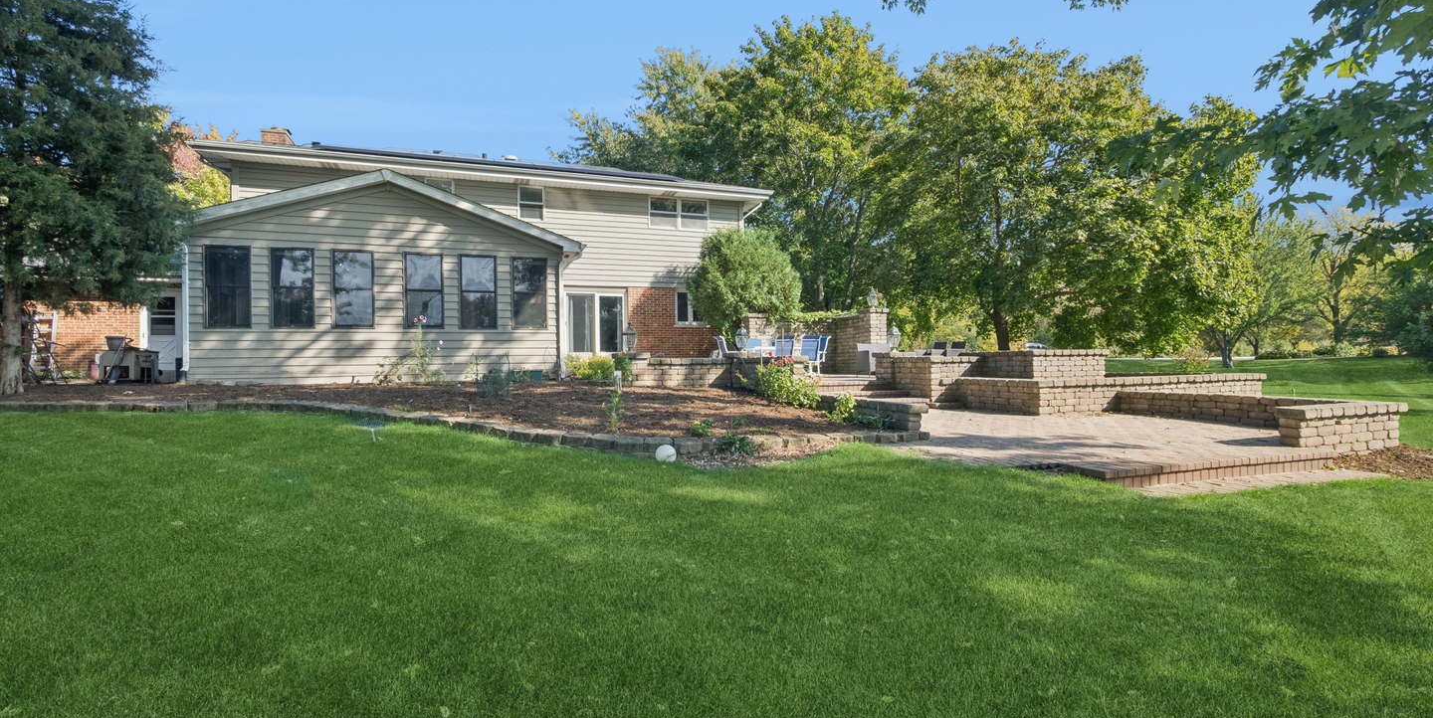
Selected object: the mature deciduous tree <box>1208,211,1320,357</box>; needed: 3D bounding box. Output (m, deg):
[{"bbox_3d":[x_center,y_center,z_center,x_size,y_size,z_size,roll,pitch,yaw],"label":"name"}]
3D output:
[{"bbox_3d":[31.808,-4.186,39.000,8.800,9.400,8.400,-1,0,-21],"label":"mature deciduous tree"}]

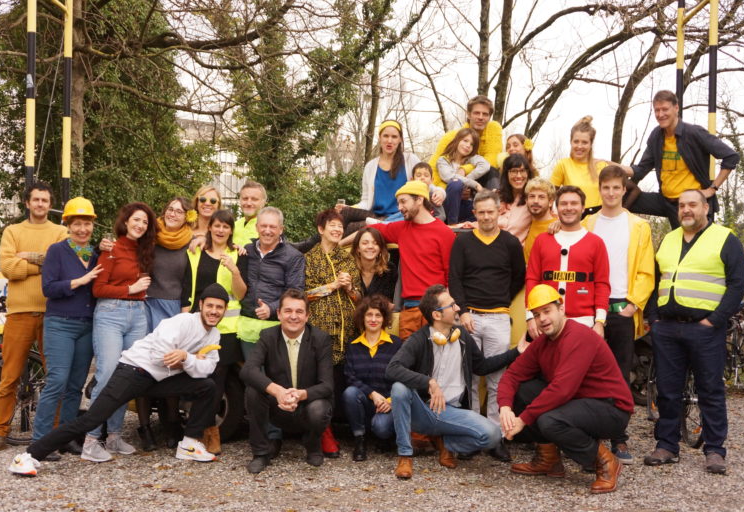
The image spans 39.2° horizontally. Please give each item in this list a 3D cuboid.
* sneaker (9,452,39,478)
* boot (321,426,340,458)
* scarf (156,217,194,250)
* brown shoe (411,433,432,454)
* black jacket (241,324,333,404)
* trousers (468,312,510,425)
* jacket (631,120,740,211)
[{"bbox_3d":[-2.064,1.219,6.200,0.110,0.130,0.280,11,0,-36],"label":"sneaker"},{"bbox_3d":[-0.268,1.195,6.750,0.110,0.210,0.260,1,0,-12],"label":"boot"},{"bbox_3d":[-1.309,-0.156,6.930,0.250,0.220,0.240,1,0,-9],"label":"scarf"},{"bbox_3d":[0.314,1.268,7.050,0.110,0.135,0.280,1,0,-34],"label":"brown shoe"},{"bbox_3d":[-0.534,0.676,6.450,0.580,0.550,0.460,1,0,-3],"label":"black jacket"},{"bbox_3d":[0.768,0.807,6.720,0.320,0.900,0.260,1,0,7],"label":"trousers"},{"bbox_3d":[2.166,-0.617,7.200,0.720,0.680,0.420,1,0,23],"label":"jacket"}]

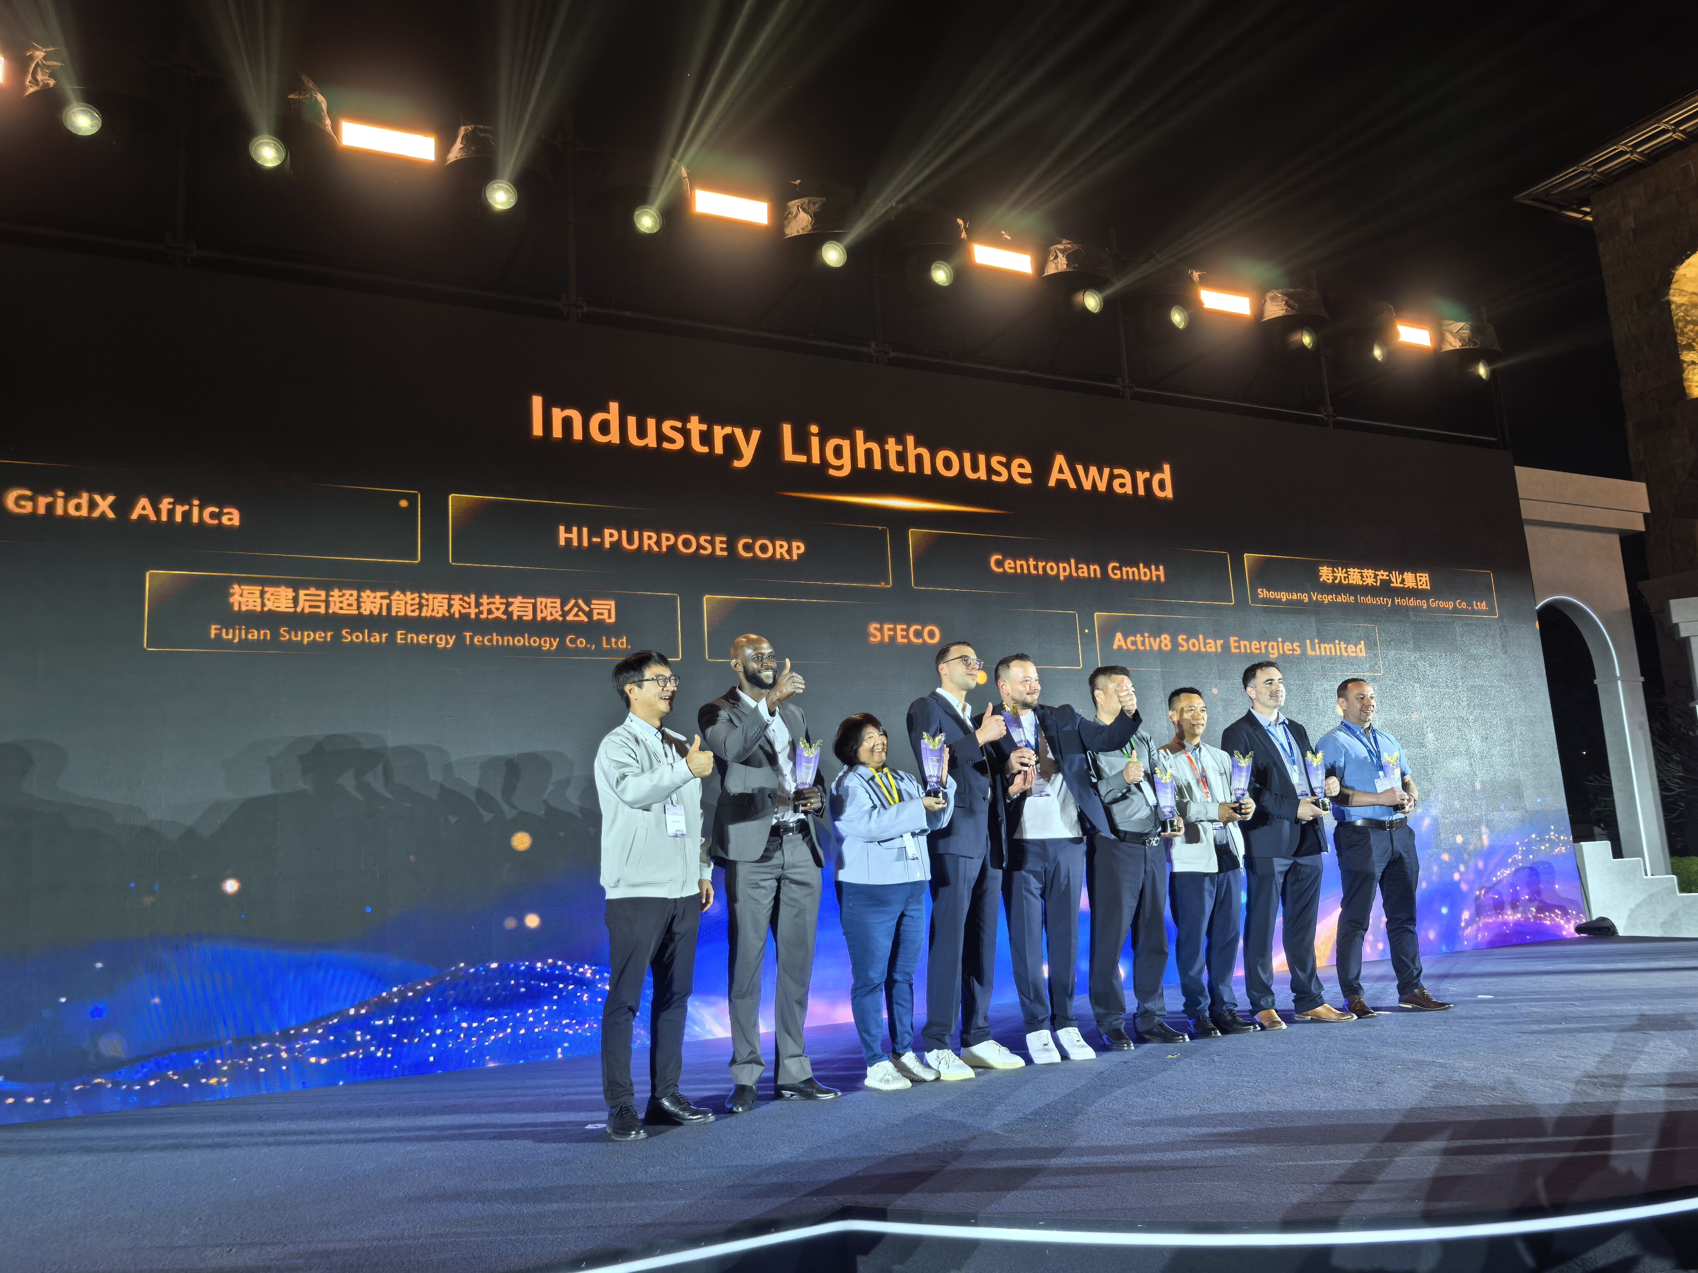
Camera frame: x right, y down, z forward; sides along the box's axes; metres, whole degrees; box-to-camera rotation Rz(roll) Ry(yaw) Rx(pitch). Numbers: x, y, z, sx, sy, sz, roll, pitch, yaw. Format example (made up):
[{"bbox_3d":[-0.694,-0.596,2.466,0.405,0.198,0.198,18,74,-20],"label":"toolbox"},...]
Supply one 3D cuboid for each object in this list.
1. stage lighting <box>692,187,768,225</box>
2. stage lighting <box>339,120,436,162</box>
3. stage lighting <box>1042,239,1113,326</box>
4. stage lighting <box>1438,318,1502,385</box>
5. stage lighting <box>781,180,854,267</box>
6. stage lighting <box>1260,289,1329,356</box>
[{"bbox_3d":[-0.726,-2.647,7.562,0.480,0.160,0.130,2,-10,-26],"label":"stage lighting"},{"bbox_3d":[-2.518,-2.705,6.695,0.480,0.160,0.130,2,-10,-26],"label":"stage lighting"},{"bbox_3d":[1.578,-2.448,8.495,0.360,0.430,0.300,2,-10,-26],"label":"stage lighting"},{"bbox_3d":[5.186,-2.373,10.248,0.360,0.430,0.300,2,-10,-26],"label":"stage lighting"},{"bbox_3d":[-0.192,-2.571,7.651,0.360,0.430,0.300,2,-10,-26],"label":"stage lighting"},{"bbox_3d":[3.409,-2.411,9.385,0.360,0.430,0.300,2,-10,-26],"label":"stage lighting"}]

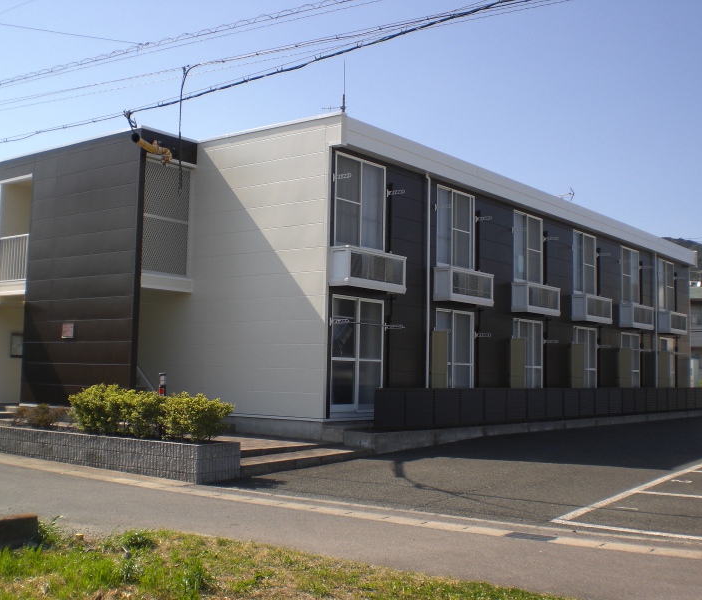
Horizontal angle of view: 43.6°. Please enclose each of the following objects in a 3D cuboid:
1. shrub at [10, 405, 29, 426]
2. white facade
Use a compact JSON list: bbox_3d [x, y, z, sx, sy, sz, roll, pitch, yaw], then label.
[{"bbox_3d":[-6.341,2.224,16.796,0.444,0.373,0.413,-2,-6,38],"label":"shrub"},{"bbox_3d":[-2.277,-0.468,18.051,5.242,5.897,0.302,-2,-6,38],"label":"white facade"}]

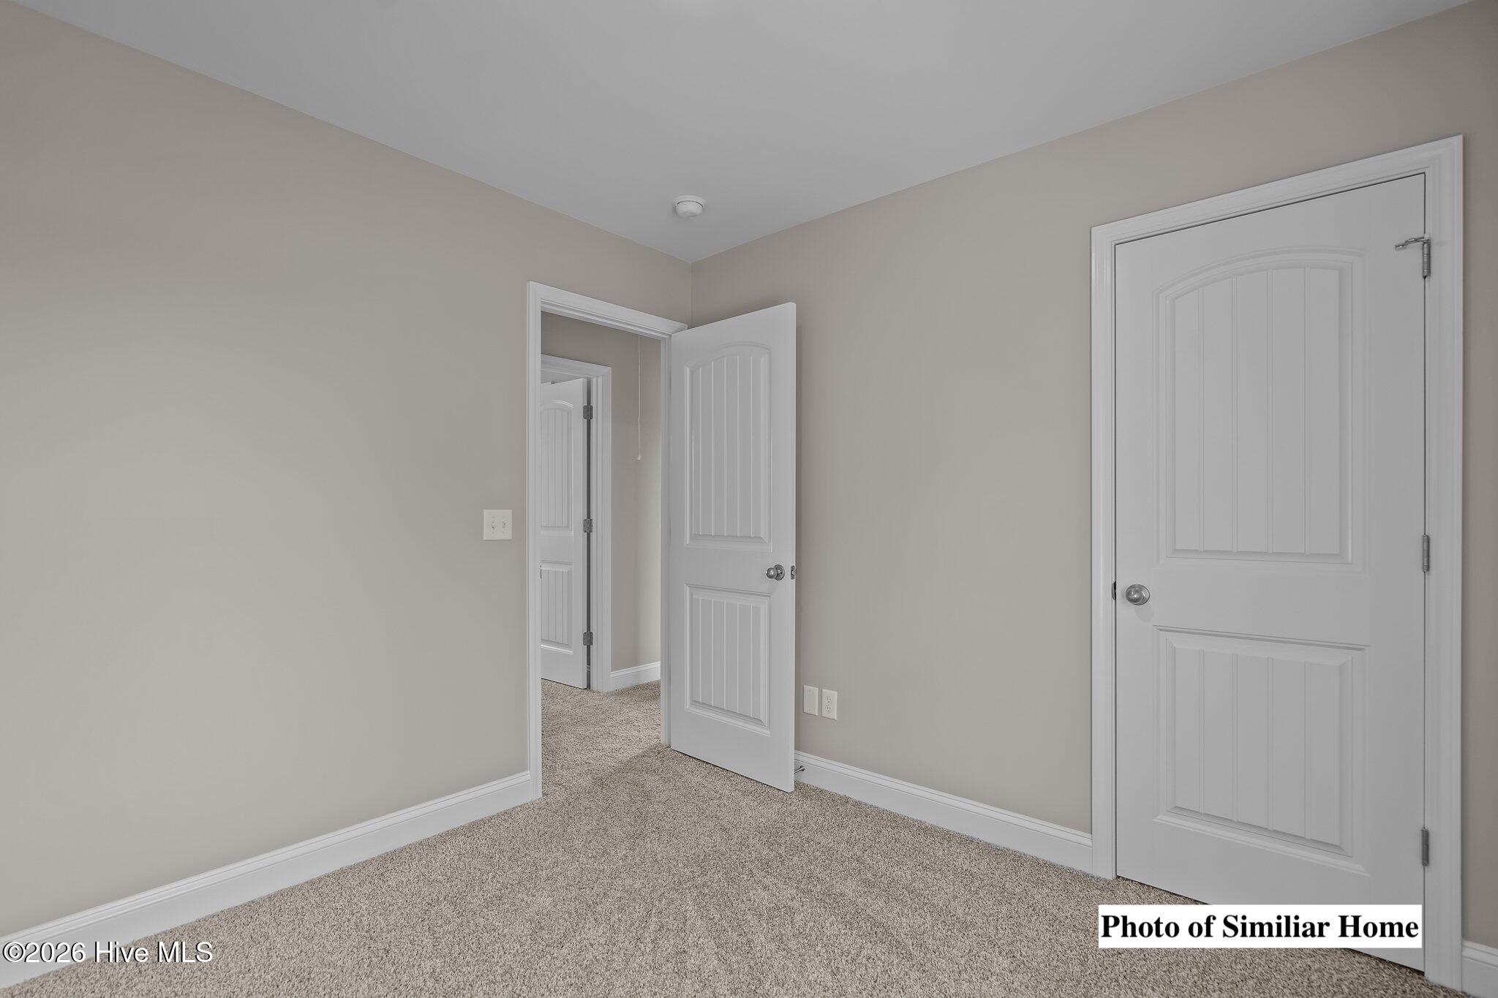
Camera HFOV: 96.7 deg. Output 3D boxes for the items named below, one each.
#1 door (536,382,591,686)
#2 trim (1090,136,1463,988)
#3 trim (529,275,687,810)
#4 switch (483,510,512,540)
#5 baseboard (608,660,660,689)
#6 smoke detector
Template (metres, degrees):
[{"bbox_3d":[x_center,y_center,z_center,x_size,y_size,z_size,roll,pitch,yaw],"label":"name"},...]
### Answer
[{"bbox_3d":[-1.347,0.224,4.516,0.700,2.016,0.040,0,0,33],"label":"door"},{"bbox_3d":[1.452,0.165,1.926,0.846,2.132,0.060,0,0,41],"label":"trim"},{"bbox_3d":[-0.642,0.172,3.083,0.120,2.121,0.888,0,0,41],"label":"trim"},{"bbox_3d":[-0.992,0.103,2.634,0.010,0.114,0.118,0,0,41],"label":"switch"},{"bbox_3d":[-0.747,1.207,4.537,0.018,0.130,0.460,0,0,41],"label":"baseboard"},{"bbox_3d":[-0.245,-1.202,2.752,0.133,0.045,0.133,0,0,0],"label":"smoke detector"}]

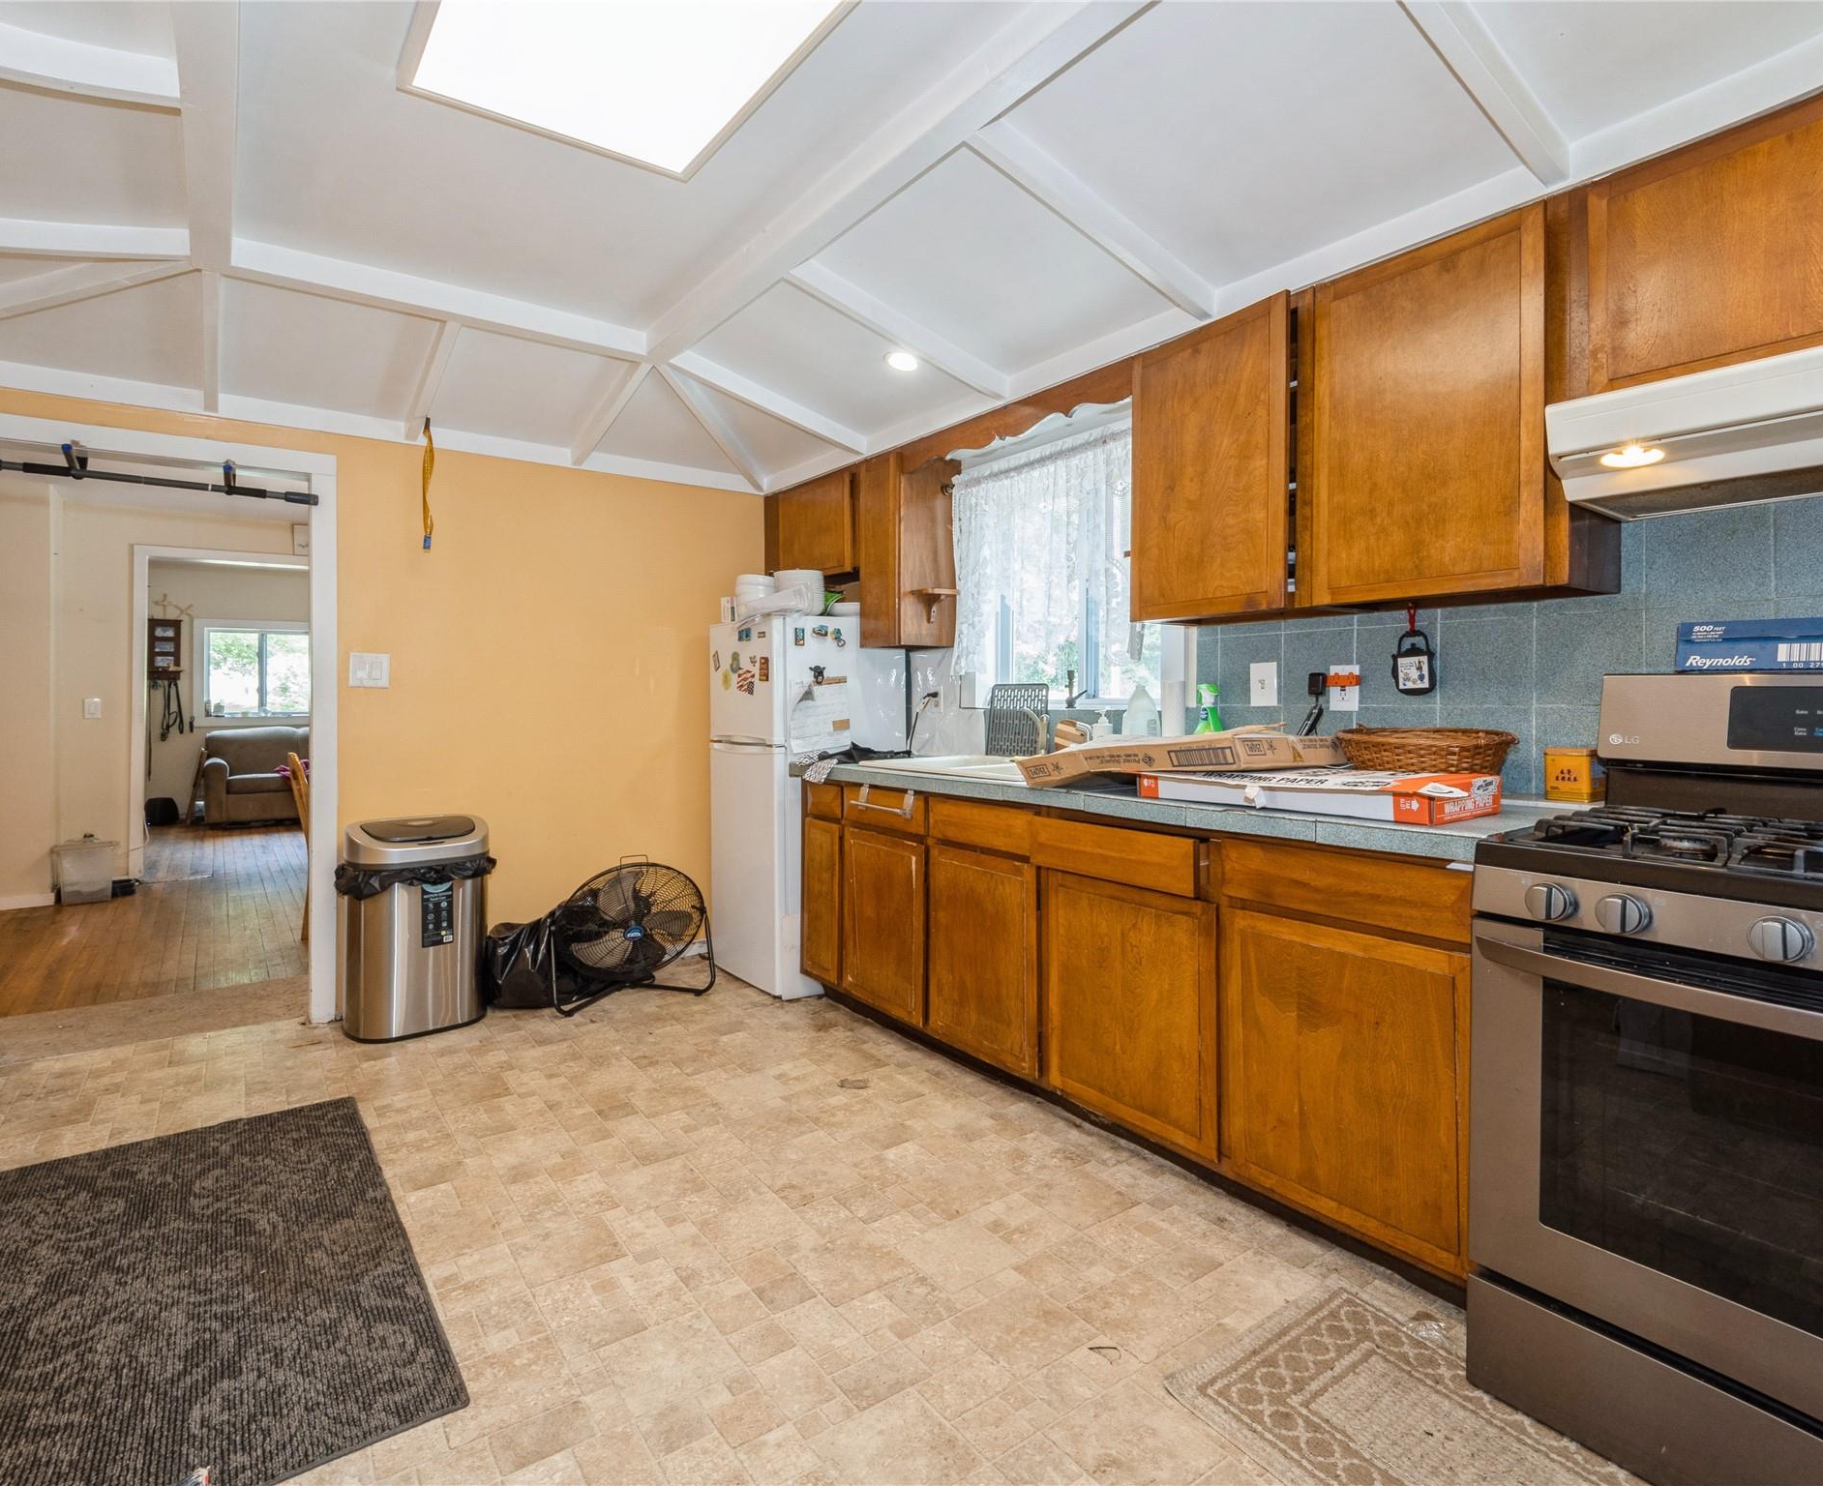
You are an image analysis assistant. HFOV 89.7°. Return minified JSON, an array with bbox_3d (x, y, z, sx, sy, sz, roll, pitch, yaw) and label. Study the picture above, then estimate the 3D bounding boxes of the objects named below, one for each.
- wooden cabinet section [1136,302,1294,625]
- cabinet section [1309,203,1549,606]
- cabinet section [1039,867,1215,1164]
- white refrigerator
[{"bbox_3d":[0.888,-0.708,2.487,0.315,0.750,0.470,-2,3,-37],"label":"wooden cabinet section"},{"bbox_3d":[1.212,-0.690,2.053,0.315,0.740,0.476,-2,3,-37],"label":"cabinet section"},{"bbox_3d":[0.752,0.640,2.453,0.575,0.585,0.552,-2,3,-37],"label":"cabinet section"},{"bbox_3d":[-0.444,0.224,3.925,0.600,1.485,0.615,-2,3,-37],"label":"white refrigerator"}]

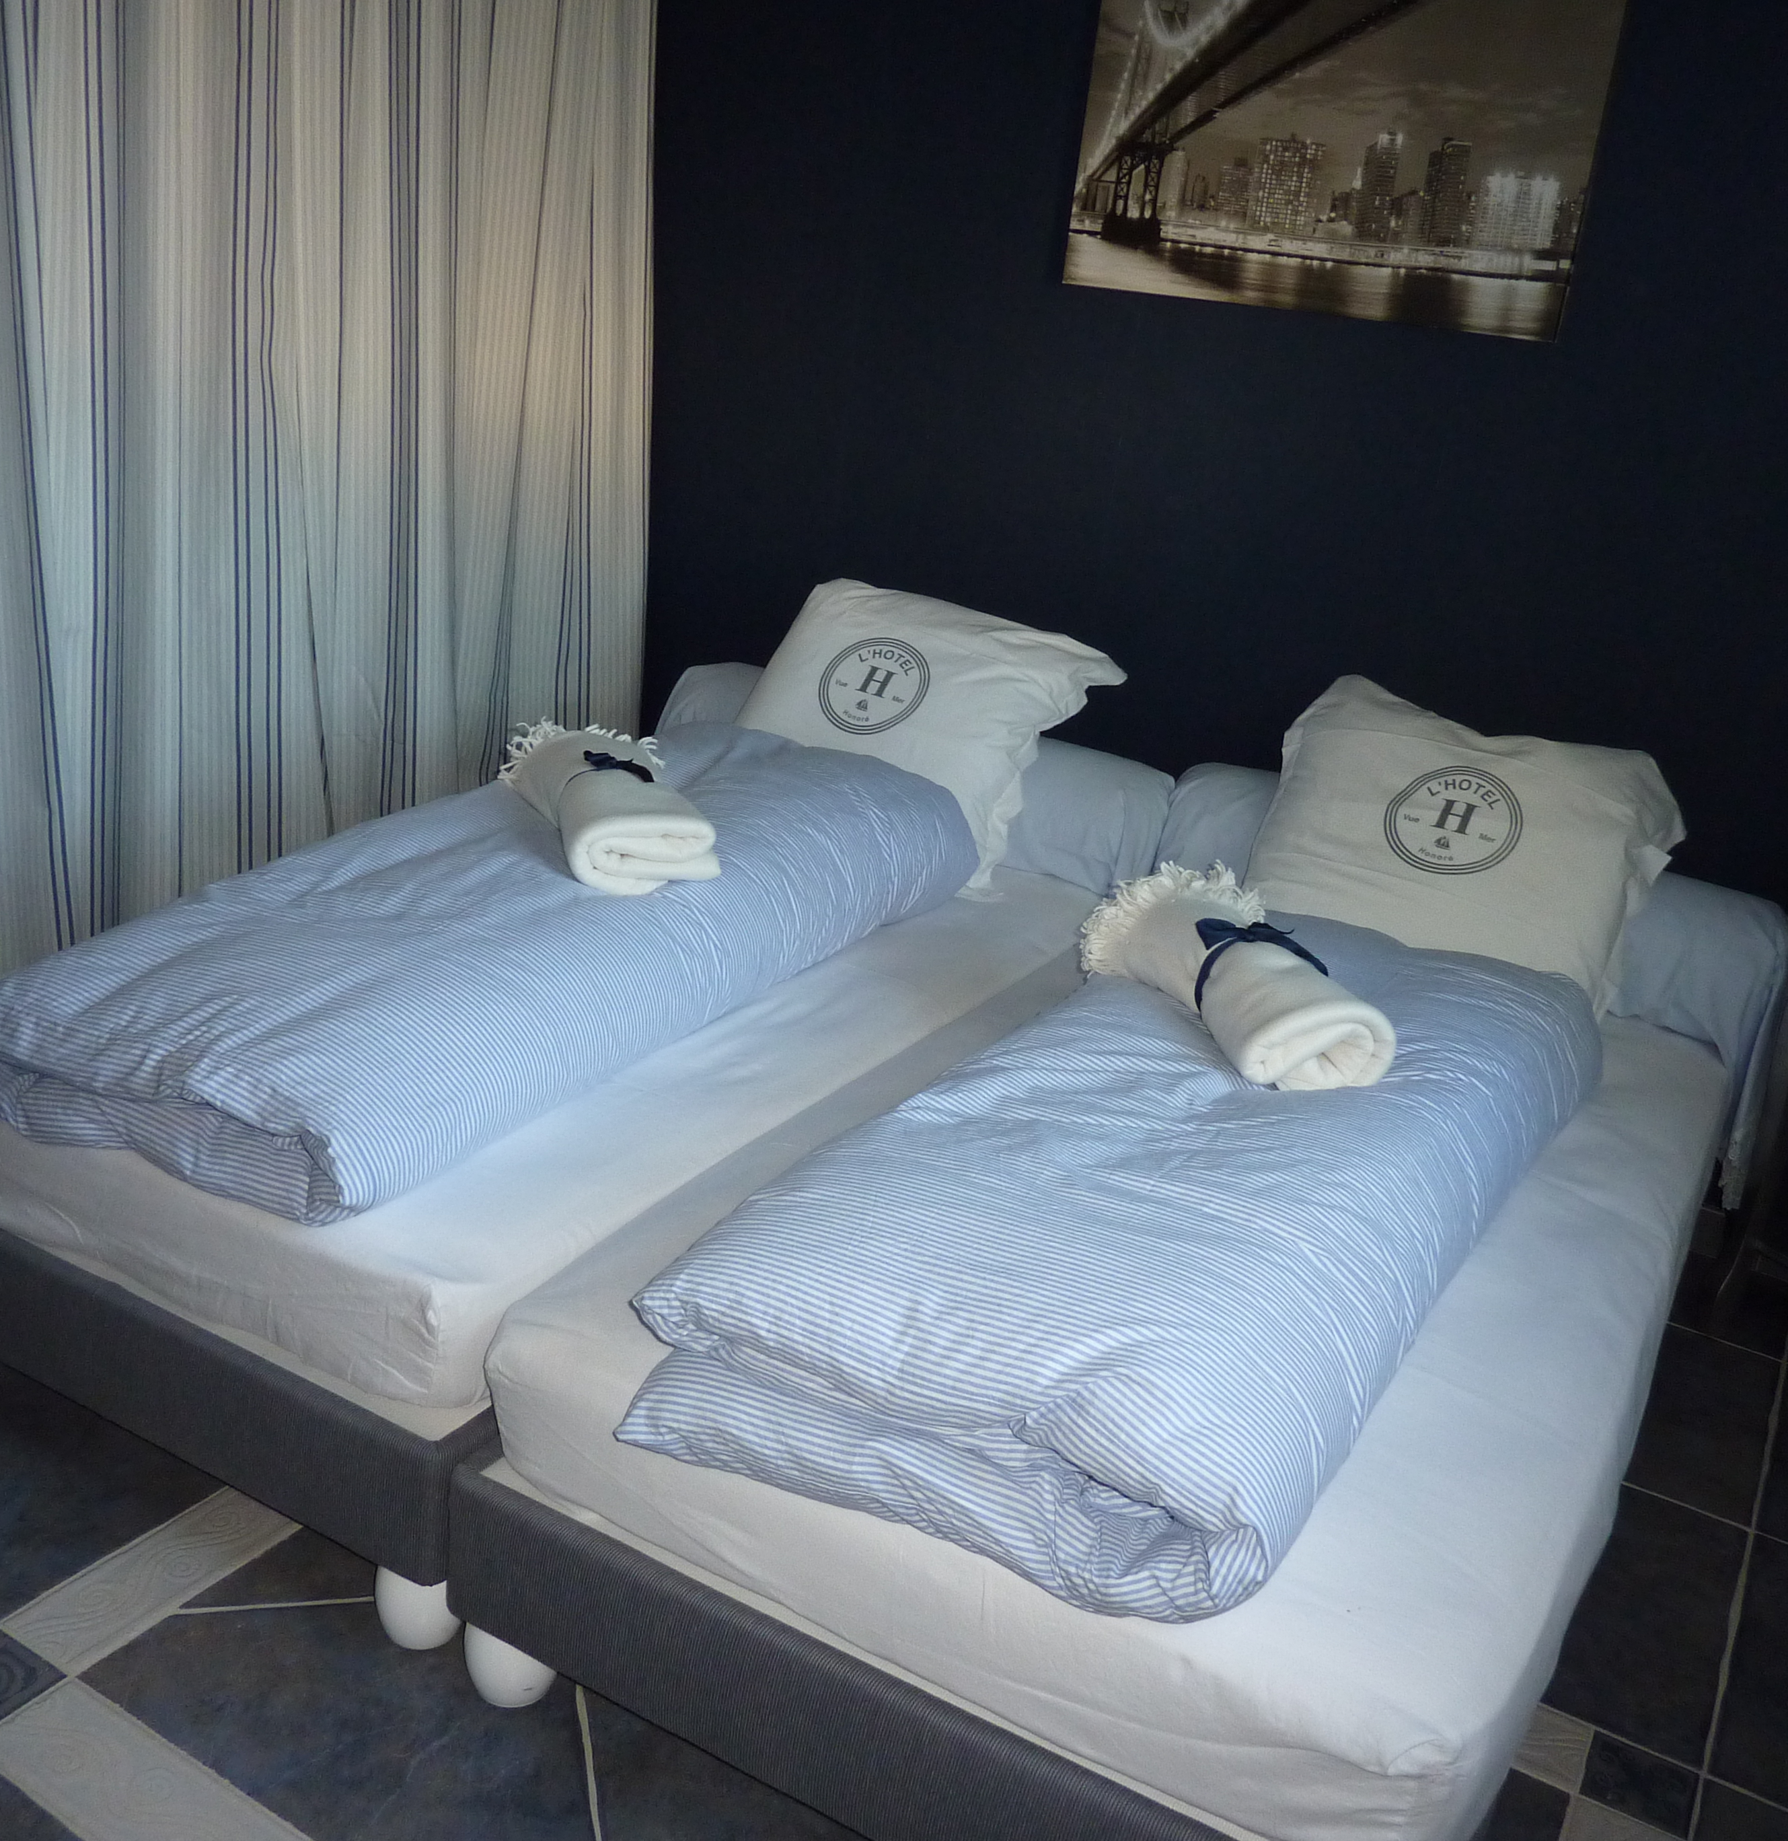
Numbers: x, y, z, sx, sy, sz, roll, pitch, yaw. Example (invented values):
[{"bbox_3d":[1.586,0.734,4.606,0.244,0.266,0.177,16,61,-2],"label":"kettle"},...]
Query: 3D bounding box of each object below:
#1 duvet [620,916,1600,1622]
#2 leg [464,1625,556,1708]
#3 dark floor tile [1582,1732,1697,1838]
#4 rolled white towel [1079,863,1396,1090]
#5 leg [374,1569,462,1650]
[{"bbox_3d":[0.377,0.217,2.076,0.640,0.190,1.580,16,21,25],"label":"duvet"},{"bbox_3d":[-0.374,0.724,1.740,0.092,0.090,0.092,6,19,-2],"label":"leg"},{"bbox_3d":[0.768,0.891,1.823,0.107,0.010,0.107,17,21,26],"label":"dark floor tile"},{"bbox_3d":[0.421,0.068,2.141,0.190,0.130,0.410,1,20,-16],"label":"rolled white towel"},{"bbox_3d":[-0.479,0.691,1.796,0.092,0.090,0.092,16,21,25],"label":"leg"}]

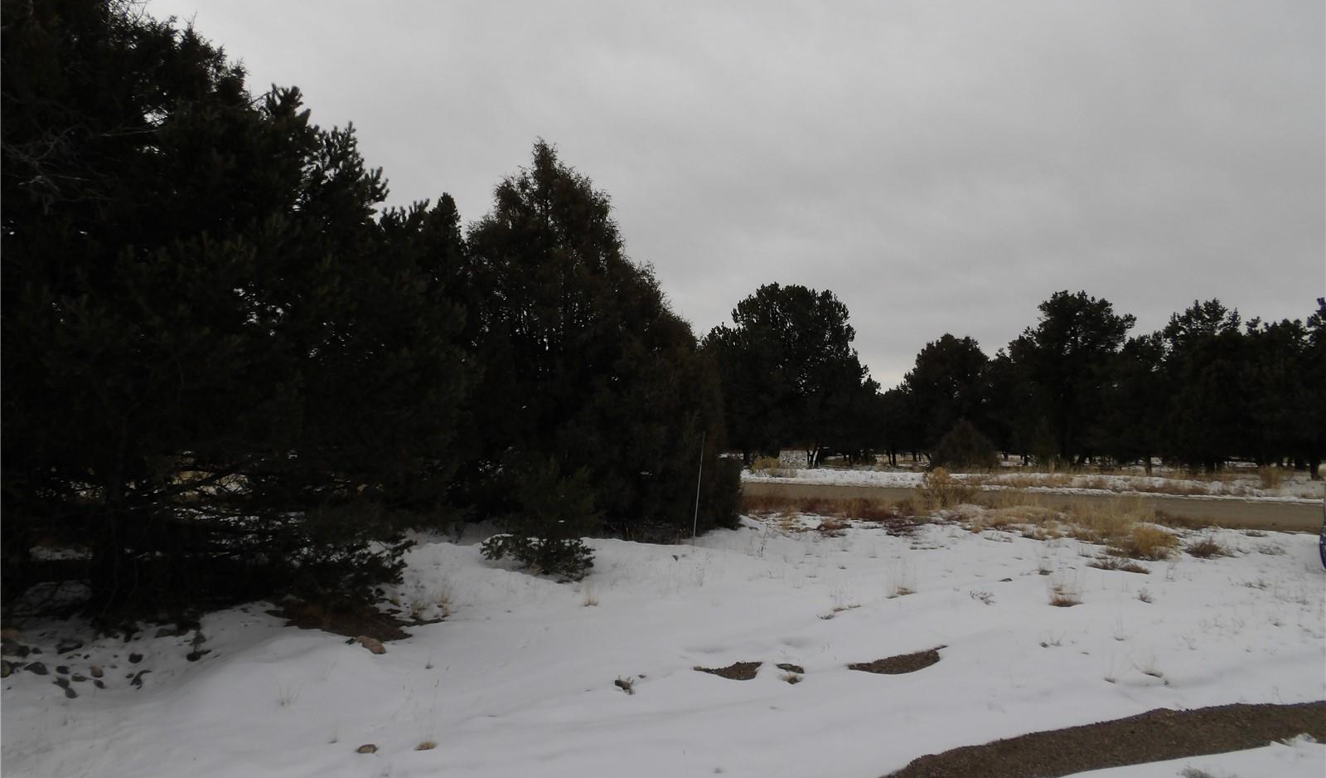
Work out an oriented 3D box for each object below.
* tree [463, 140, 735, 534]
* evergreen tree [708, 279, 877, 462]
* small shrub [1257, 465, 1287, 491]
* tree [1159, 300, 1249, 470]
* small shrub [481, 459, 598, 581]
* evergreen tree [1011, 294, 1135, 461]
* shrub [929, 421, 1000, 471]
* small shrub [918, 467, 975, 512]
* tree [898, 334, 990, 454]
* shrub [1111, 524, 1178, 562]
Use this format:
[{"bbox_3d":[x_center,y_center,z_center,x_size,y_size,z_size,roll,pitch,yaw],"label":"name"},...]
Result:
[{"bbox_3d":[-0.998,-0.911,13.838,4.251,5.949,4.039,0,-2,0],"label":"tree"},{"bbox_3d":[4.556,-0.570,31.537,5.963,6.452,5.665,0,-2,0],"label":"evergreen tree"},{"bbox_3d":[13.746,1.991,19.844,0.655,0.545,0.622,0,-2,0],"label":"small shrub"},{"bbox_3d":[17.185,-0.138,28.020,2.864,5.353,2.721,0,-2,0],"label":"tree"},{"bbox_3d":[-1.293,1.318,9.161,1.212,1.178,1.151,0,-2,0],"label":"small shrub"},{"bbox_3d":[14.343,-0.421,31.032,4.447,6.120,4.224,0,-2,0],"label":"evergreen tree"},{"bbox_3d":[9.393,1.737,27.457,2.199,1.568,2.089,0,-2,0],"label":"shrub"},{"bbox_3d":[4.952,1.744,15.350,0.978,0.755,0.929,0,-2,0],"label":"small shrub"},{"bbox_3d":[11.173,0.306,35.009,3.621,4.933,3.440,0,-2,0],"label":"tree"},{"bbox_3d":[5.577,1.773,10.146,0.780,0.419,0.741,0,-2,0],"label":"shrub"}]

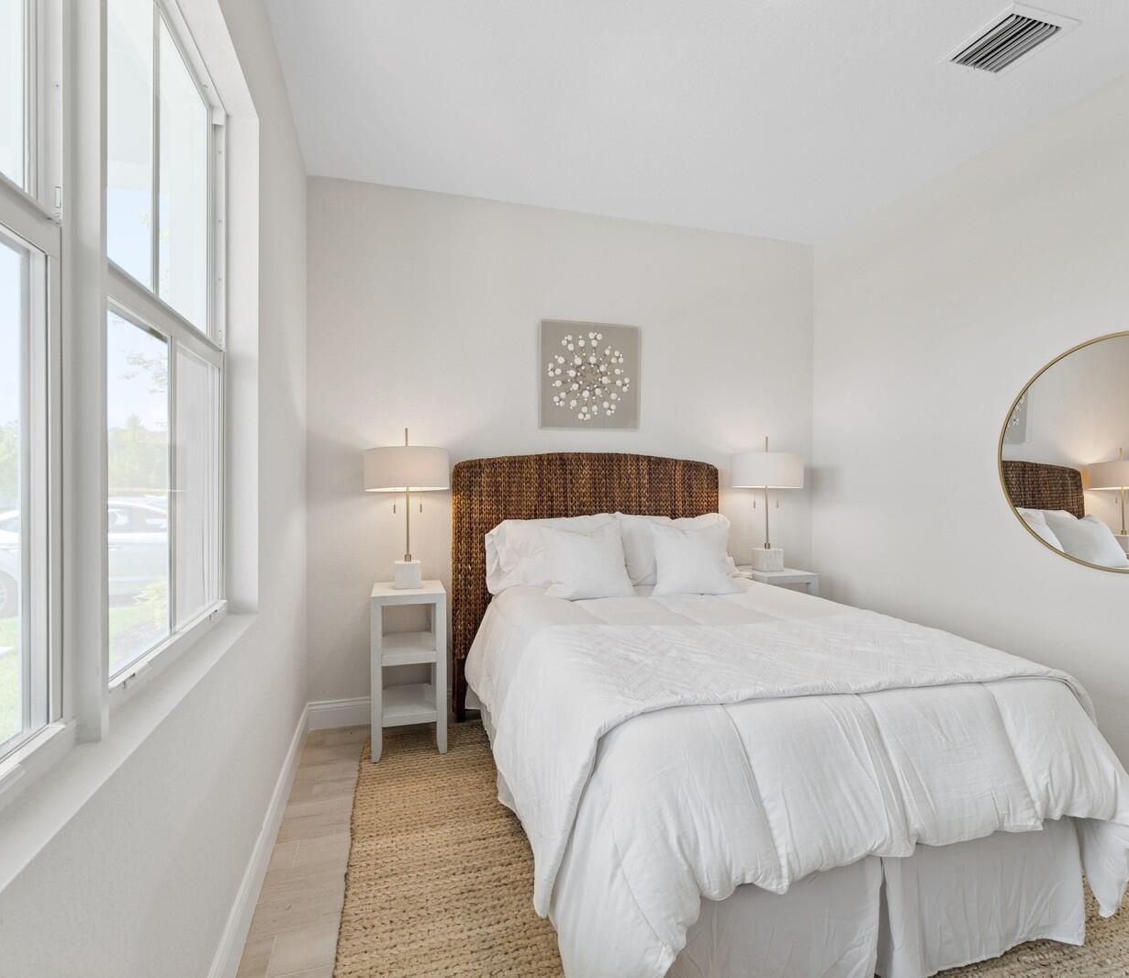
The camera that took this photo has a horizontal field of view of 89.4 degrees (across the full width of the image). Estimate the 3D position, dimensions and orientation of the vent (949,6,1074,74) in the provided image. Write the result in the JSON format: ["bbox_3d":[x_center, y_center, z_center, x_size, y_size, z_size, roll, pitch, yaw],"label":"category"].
[{"bbox_3d":[1.574,-1.573,2.038,0.305,0.025,0.285,0,1,-18],"label":"vent"}]

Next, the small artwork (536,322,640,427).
[{"bbox_3d":[0.151,-0.648,3.298,0.605,0.610,0.040,0,1,-18],"label":"small artwork"}]

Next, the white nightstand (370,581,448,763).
[{"bbox_3d":[-0.767,0.859,2.808,0.340,0.752,0.380,0,1,-18],"label":"white nightstand"}]

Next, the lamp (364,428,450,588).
[{"bbox_3d":[-0.765,0.093,2.806,0.404,0.780,0.404,0,1,-18],"label":"lamp"}]

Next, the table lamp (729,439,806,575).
[{"bbox_3d":[1.202,0.087,3.391,0.408,0.785,0.408,0,1,-18],"label":"table lamp"}]

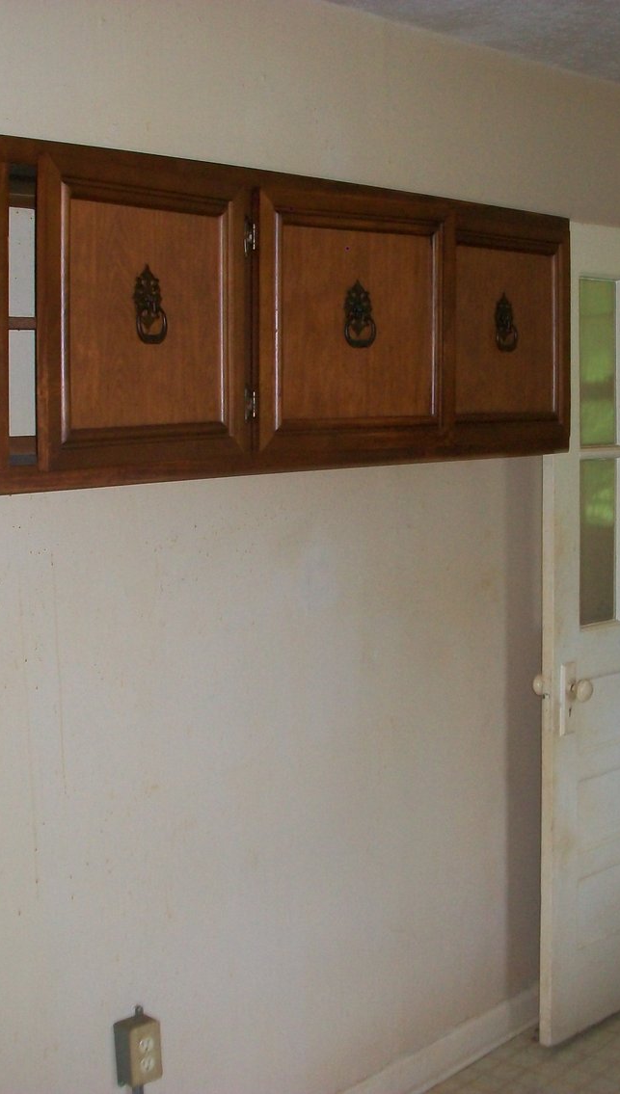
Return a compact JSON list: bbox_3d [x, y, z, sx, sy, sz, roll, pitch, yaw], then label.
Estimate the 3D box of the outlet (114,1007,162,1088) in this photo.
[{"bbox_3d":[-0.328,0.938,2.695,0.056,0.127,0.075,5,9,43],"label":"outlet"}]

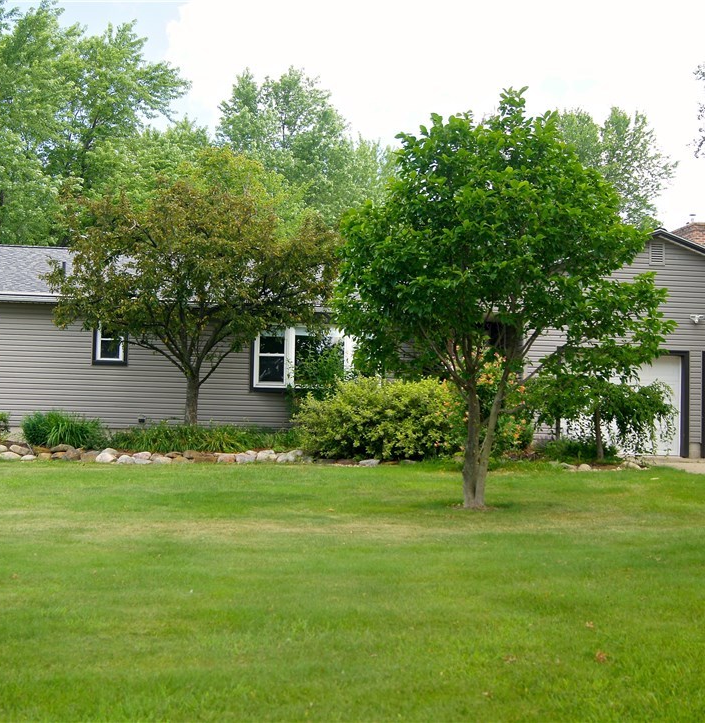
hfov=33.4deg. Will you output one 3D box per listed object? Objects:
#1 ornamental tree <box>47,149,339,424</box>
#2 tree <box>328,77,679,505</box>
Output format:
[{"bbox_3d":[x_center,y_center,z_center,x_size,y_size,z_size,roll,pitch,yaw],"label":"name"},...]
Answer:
[{"bbox_3d":[-3.217,-1.307,23.809,5.840,6.080,5.400,2,-3,-6],"label":"ornamental tree"},{"bbox_3d":[1.999,-0.866,15.678,4.400,5.630,4.300,1,-3,0],"label":"tree"}]

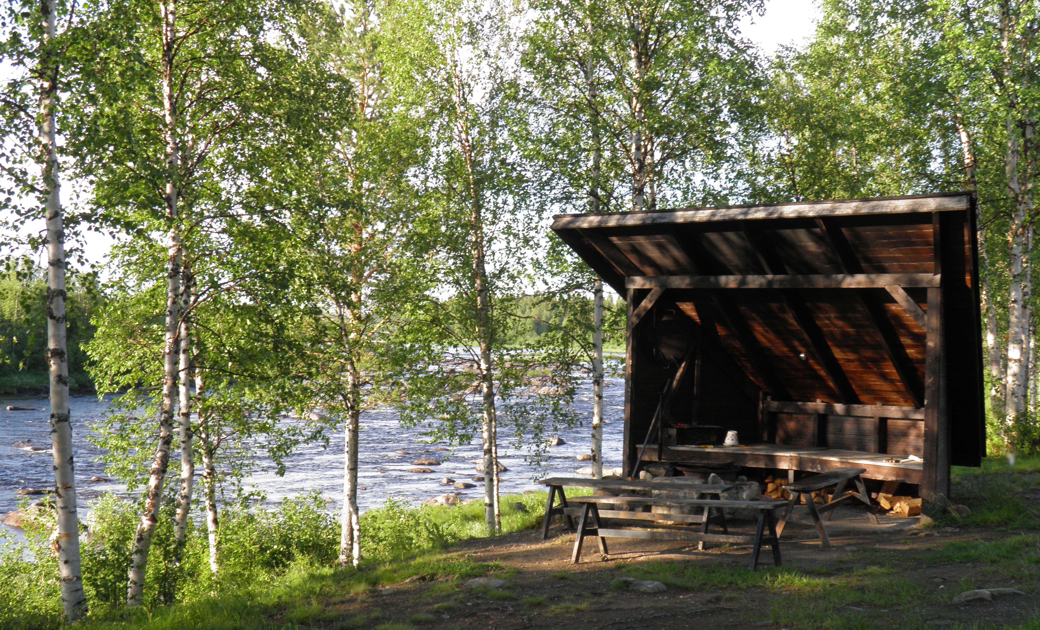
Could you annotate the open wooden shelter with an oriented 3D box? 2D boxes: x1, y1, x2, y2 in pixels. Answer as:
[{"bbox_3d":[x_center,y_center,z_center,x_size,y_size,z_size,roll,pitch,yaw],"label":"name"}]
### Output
[{"bbox_3d":[3.092,0.433,15.826,4.700,2.980,3.250,1,-1,37],"label":"open wooden shelter"}]

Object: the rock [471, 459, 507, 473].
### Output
[{"bbox_3d":[-0.700,3.470,33.800,0.820,0.340,0.600,1,-1,3],"label":"rock"}]

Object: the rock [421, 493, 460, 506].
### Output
[{"bbox_3d":[-1.442,3.387,26.800,0.680,0.280,0.500,1,-1,3],"label":"rock"}]

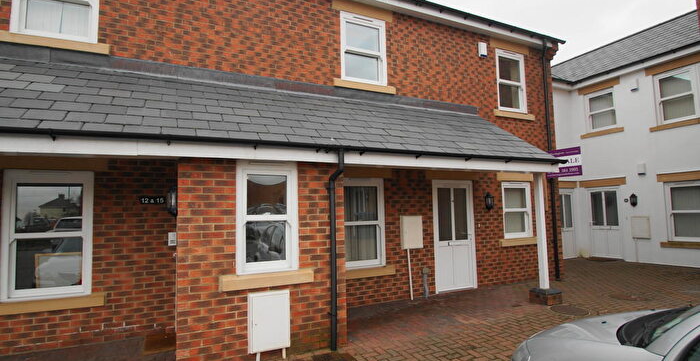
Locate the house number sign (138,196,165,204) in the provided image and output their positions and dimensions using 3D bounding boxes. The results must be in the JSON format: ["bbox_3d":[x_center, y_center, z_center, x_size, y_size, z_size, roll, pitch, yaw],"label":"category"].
[{"bbox_3d":[-2.594,0.263,4.602,0.300,0.105,0.020,1,-5,-25],"label":"house number sign"}]

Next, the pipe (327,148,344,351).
[{"bbox_3d":[-0.137,0.775,3.967,0.130,2.270,0.240,1,-5,-25],"label":"pipe"}]

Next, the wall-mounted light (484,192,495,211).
[{"bbox_3d":[2.846,0.426,7.024,0.210,0.355,0.140,1,-5,-25],"label":"wall-mounted light"}]

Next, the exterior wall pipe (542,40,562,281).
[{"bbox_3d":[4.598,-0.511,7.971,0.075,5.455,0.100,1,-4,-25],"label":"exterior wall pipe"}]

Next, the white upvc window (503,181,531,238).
[{"bbox_3d":[3.565,0.635,7.475,0.890,1.180,0.100,1,-5,-25],"label":"white upvc window"}]

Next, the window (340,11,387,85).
[{"bbox_3d":[0.237,-2.306,6.215,0.900,1.215,0.100,1,-4,-25],"label":"window"}]

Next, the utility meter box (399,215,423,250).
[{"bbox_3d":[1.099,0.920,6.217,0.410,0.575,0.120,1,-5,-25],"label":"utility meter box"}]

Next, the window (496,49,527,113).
[{"bbox_3d":[3.552,-2.159,7.707,0.890,1.360,0.100,1,-5,-25],"label":"window"}]

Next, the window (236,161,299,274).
[{"bbox_3d":[-0.907,0.396,3.877,0.665,1.210,0.100,1,-4,-25],"label":"window"}]

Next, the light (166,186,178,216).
[{"bbox_3d":[-2.316,0.276,4.591,0.165,0.380,0.190,1,-4,-25],"label":"light"}]

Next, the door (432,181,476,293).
[{"bbox_3d":[2.017,1.052,6.711,1.000,2.100,0.090,1,-5,-25],"label":"door"}]

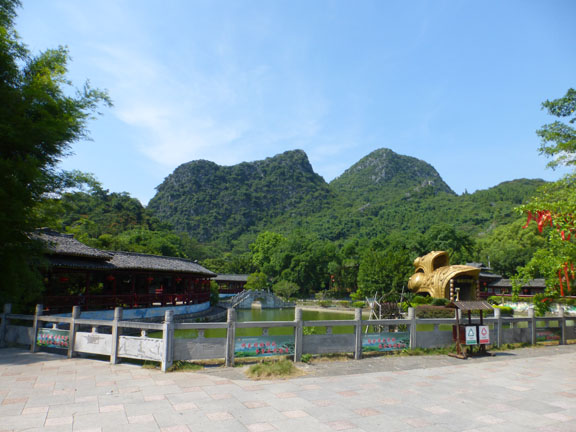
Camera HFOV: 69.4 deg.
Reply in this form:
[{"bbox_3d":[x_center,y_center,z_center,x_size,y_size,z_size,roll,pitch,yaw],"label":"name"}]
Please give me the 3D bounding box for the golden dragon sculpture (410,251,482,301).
[{"bbox_3d":[18.058,6.952,48.000,6.500,5.860,4.600,-8,-14,39],"label":"golden dragon sculpture"}]

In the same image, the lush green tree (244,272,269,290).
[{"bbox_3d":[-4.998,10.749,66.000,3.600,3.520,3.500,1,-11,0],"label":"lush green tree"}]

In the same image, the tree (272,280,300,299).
[{"bbox_3d":[-0.224,11.006,62.000,4.000,2.750,3.800,1,-11,0],"label":"tree"}]

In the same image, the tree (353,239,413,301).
[{"bbox_3d":[11.812,6.750,52.000,7.000,7.770,6.700,1,-11,0],"label":"tree"}]

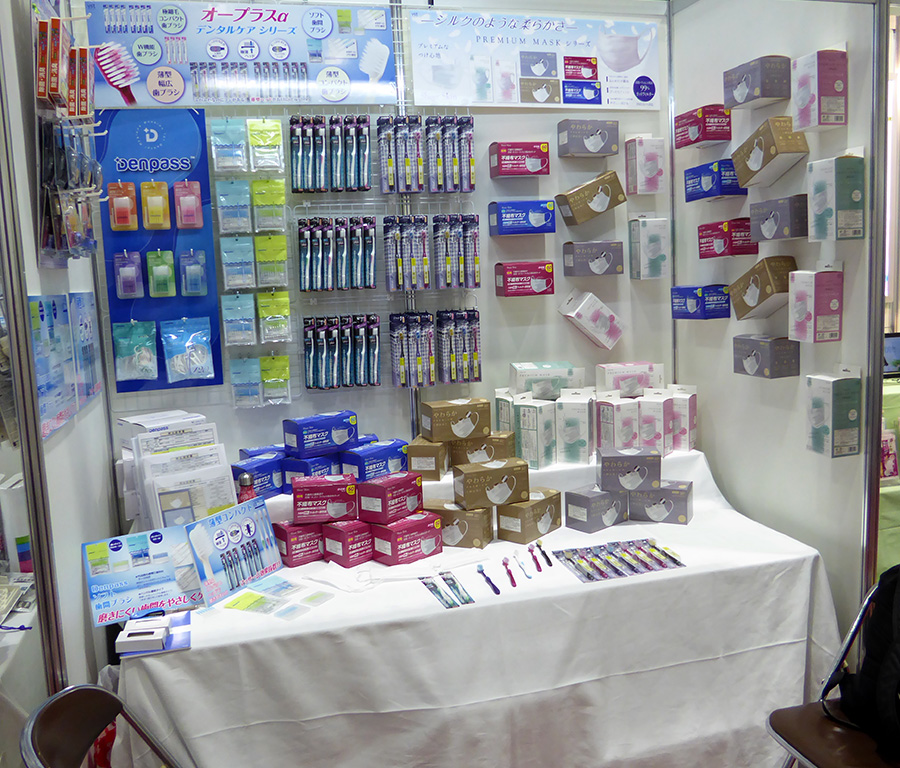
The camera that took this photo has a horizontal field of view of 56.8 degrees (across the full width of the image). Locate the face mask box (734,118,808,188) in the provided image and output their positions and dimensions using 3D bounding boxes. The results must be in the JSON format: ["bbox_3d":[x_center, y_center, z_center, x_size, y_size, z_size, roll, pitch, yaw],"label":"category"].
[{"bbox_3d":[0.920,-0.661,2.395,0.097,0.108,0.196,-4,-15,-14],"label":"face mask box"}]

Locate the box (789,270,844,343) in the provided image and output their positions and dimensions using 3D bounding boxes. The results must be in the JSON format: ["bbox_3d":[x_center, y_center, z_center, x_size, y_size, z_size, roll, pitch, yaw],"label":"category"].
[{"bbox_3d":[0.997,-0.215,2.269,0.086,0.202,0.101,-4,8,-14],"label":"box"}]

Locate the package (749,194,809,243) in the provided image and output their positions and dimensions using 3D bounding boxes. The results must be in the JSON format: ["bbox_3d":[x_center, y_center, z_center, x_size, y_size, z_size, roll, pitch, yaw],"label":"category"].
[{"bbox_3d":[0.945,-0.461,2.347,0.096,0.109,0.182,-6,8,-14],"label":"package"}]

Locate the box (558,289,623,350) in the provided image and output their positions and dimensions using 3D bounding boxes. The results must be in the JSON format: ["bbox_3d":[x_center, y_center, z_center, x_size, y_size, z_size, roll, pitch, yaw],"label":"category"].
[{"bbox_3d":[0.506,-0.231,2.952,0.213,0.103,0.087,40,-6,-17],"label":"box"}]

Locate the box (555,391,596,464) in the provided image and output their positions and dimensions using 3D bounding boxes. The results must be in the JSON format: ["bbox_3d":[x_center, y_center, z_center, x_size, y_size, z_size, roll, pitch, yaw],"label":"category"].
[{"bbox_3d":[0.412,0.139,2.740,0.105,0.232,0.084,1,9,19],"label":"box"}]

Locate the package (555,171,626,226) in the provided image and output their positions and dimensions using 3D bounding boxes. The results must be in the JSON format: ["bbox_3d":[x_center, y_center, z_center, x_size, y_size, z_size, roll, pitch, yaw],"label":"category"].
[{"bbox_3d":[0.490,-0.641,2.886,0.196,0.108,0.097,-27,13,-10],"label":"package"}]

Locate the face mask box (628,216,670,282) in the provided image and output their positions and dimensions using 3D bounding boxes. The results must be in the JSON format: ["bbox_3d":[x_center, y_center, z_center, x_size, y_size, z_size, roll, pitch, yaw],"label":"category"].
[{"bbox_3d":[0.710,-0.479,2.967,0.104,0.204,0.085,-5,8,-14],"label":"face mask box"}]

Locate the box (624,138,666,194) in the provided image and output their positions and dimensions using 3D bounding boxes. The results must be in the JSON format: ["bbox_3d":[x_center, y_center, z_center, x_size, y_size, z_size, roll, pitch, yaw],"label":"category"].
[{"bbox_3d":[0.690,-0.768,2.939,0.101,0.202,0.086,-4,8,-14],"label":"box"}]

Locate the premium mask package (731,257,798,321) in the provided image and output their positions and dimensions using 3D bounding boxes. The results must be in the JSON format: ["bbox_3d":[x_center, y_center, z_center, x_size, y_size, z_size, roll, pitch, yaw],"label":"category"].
[{"bbox_3d":[0.932,-0.278,2.455,0.097,0.109,0.199,-5,-17,-13],"label":"premium mask package"}]

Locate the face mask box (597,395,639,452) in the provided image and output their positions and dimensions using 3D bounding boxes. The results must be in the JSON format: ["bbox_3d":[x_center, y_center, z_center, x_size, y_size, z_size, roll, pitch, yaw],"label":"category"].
[{"bbox_3d":[0.569,0.153,2.817,0.102,0.184,0.087,-7,9,-30],"label":"face mask box"}]

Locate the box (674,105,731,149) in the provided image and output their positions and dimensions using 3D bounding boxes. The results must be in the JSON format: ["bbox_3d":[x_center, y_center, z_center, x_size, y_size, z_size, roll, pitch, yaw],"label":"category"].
[{"bbox_3d":[0.825,-0.833,2.723,0.098,0.106,0.176,-4,9,-14],"label":"box"}]

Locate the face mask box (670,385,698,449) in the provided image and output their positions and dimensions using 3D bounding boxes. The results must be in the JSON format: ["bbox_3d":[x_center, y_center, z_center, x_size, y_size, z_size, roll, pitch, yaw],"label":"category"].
[{"bbox_3d":[0.795,0.119,2.893,0.102,0.215,0.086,2,8,32],"label":"face mask box"}]

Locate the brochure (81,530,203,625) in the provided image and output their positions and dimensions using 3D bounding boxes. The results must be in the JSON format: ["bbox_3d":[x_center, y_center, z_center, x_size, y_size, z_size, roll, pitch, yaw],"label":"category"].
[{"bbox_3d":[-0.744,0.472,2.084,0.297,0.210,0.008,-8,-4,-19],"label":"brochure"}]

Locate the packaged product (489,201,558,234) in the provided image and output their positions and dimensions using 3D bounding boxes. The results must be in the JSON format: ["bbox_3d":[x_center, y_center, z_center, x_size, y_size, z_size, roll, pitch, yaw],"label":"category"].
[{"bbox_3d":[0.247,-0.564,2.833,0.201,0.107,0.096,-5,8,-16],"label":"packaged product"}]

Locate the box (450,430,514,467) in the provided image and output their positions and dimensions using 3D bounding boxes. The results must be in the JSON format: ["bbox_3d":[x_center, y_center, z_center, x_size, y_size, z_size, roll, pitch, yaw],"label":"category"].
[{"bbox_3d":[0.104,0.206,2.570,0.180,0.106,0.096,2,9,28],"label":"box"}]

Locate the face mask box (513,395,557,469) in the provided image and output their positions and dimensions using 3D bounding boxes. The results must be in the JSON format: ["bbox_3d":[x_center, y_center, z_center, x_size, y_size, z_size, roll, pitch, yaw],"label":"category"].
[{"bbox_3d":[0.262,0.148,2.538,0.086,0.202,0.101,4,10,40],"label":"face mask box"}]

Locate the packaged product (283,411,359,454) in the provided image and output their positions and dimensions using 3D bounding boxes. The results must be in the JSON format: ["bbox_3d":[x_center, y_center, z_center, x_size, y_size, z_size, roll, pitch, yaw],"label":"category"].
[{"bbox_3d":[-0.397,0.157,2.567,0.201,0.106,0.098,-8,10,-36],"label":"packaged product"}]

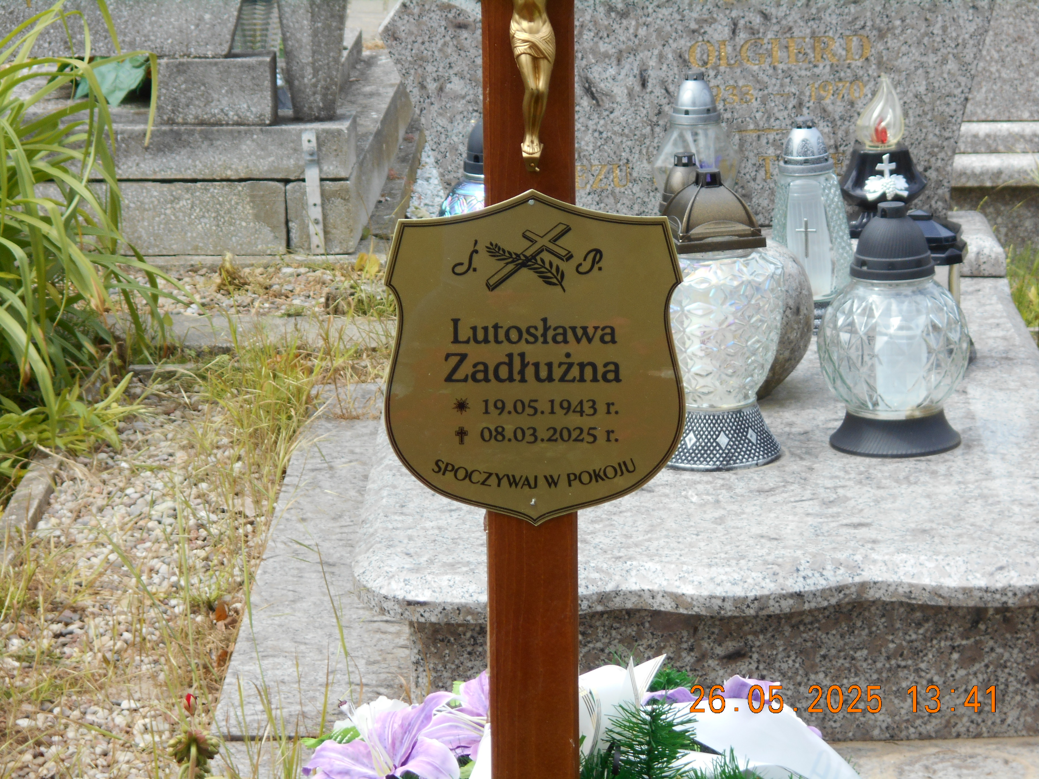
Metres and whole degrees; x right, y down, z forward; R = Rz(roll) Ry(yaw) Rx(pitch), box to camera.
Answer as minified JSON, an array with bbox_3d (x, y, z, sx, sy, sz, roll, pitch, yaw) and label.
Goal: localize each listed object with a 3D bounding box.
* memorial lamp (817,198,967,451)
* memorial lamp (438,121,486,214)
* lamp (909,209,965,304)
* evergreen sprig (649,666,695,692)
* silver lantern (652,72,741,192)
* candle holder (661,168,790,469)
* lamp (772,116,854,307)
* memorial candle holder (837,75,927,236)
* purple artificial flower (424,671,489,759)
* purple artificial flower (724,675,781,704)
[{"bbox_3d":[0.435,-0.076,4.515,0.177,0.282,0.177,0,14,6],"label":"memorial lamp"},{"bbox_3d":[-0.034,-0.243,5.262,0.166,0.259,0.166,-2,14,0],"label":"memorial lamp"},{"bbox_3d":[0.513,-0.139,4.957,0.129,0.181,0.129,0,14,6],"label":"lamp"},{"bbox_3d":[0.140,0.274,3.600,0.060,0.045,0.060,-1,14,2],"label":"evergreen sprig"},{"bbox_3d":[0.247,-0.330,5.446,0.121,0.228,0.121,-1,14,3],"label":"silver lantern"},{"bbox_3d":[0.220,-0.089,4.481,0.168,0.334,0.168,-5,15,-13],"label":"candle holder"},{"bbox_3d":[0.379,-0.215,5.072,0.110,0.278,0.110,3,15,16],"label":"lamp"},{"bbox_3d":[0.508,-0.325,5.410,0.119,0.223,0.119,-1,14,1],"label":"memorial candle holder"},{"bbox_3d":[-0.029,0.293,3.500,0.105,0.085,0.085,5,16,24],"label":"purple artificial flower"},{"bbox_3d":[0.214,0.286,3.600,0.075,0.050,0.070,-1,14,3],"label":"purple artificial flower"}]

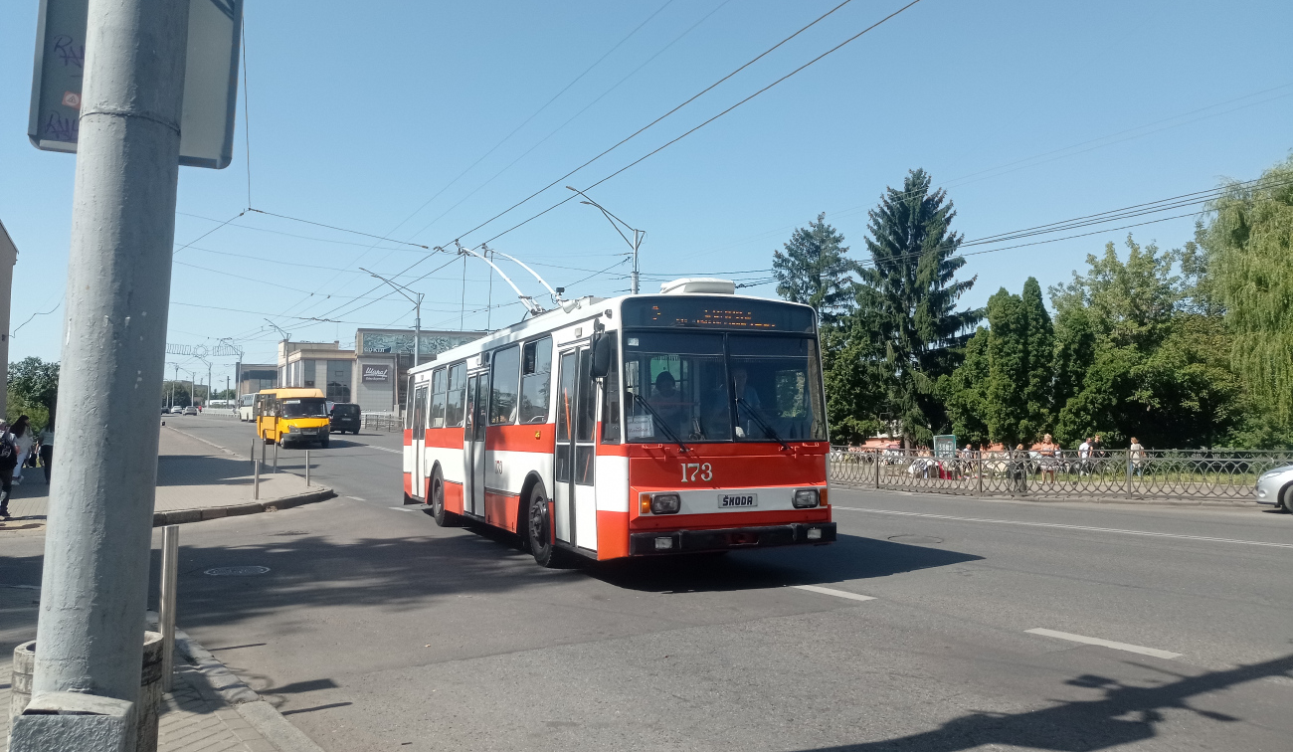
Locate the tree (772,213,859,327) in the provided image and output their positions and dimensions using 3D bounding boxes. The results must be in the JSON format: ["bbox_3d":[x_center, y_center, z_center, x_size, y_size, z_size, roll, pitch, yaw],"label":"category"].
[{"bbox_3d":[10.300,-2.250,63.000,6.000,15.100,6.000,0,-3,0],"label":"tree"}]

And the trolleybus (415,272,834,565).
[{"bbox_3d":[-1.315,0.796,15.358,2.500,3.200,11.340,1,-3,-23],"label":"trolleybus"}]

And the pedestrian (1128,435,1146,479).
[{"bbox_3d":[18.700,3.140,39.800,0.550,1.640,0.480,0,-3,6],"label":"pedestrian"}]

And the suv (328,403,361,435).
[{"bbox_3d":[-19.200,2.680,65.500,1.880,1.880,4.800,2,-4,-25],"label":"suv"}]

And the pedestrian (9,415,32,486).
[{"bbox_3d":[-14.520,1.725,24.200,0.550,1.640,0.480,2,-4,-21],"label":"pedestrian"}]

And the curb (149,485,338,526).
[{"bbox_3d":[-8.050,2.660,21.500,0.500,0.200,7.300,0,-3,7],"label":"curb"}]

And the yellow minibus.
[{"bbox_3d":[-16.450,1.960,48.600,2.050,2.620,5.700,2,-4,-30],"label":"yellow minibus"}]

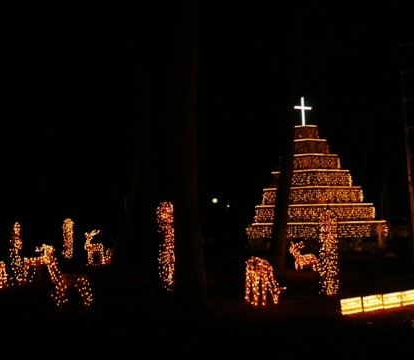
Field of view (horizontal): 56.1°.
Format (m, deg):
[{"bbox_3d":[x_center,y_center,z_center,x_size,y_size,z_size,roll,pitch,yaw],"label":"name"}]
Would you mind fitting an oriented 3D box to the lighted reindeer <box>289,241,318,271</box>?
[{"bbox_3d":[2.946,2.300,11.761,0.880,0.925,0.360,1,-6,-17],"label":"lighted reindeer"}]

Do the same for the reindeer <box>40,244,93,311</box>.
[{"bbox_3d":[-2.532,1.785,7.075,0.950,1.223,0.380,-1,-6,-6],"label":"reindeer"}]

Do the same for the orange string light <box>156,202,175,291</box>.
[{"bbox_3d":[-0.961,1.540,8.995,0.410,2.037,0.410,-1,-6,0],"label":"orange string light"}]

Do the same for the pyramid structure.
[{"bbox_3d":[5.380,0.333,19.825,6.800,6.300,5.300,-1,-6,-3],"label":"pyramid structure"}]

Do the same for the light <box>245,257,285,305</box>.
[{"bbox_3d":[1.066,1.876,7.188,0.900,0.907,0.360,-6,-8,41],"label":"light"}]

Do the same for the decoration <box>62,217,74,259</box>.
[{"bbox_3d":[-5.918,2.502,16.568,0.450,1.711,0.450,-1,-6,0],"label":"decoration"}]

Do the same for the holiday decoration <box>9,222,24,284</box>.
[{"bbox_3d":[-5.097,1.971,10.411,0.320,1.653,0.320,-1,-6,0],"label":"holiday decoration"}]

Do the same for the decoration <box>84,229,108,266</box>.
[{"bbox_3d":[-4.039,2.436,14.084,0.920,1.343,0.360,-1,-6,0],"label":"decoration"}]

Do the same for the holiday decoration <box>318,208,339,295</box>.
[{"bbox_3d":[2.533,1.495,8.116,0.400,1.794,0.400,-1,-6,0],"label":"holiday decoration"}]

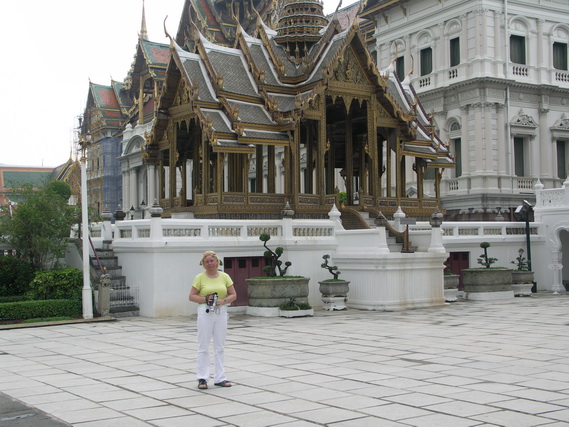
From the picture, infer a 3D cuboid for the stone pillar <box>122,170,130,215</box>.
[{"bbox_3d":[-15.800,-2.100,97.000,0.720,4.300,0.720,0,-2,-34],"label":"stone pillar"}]

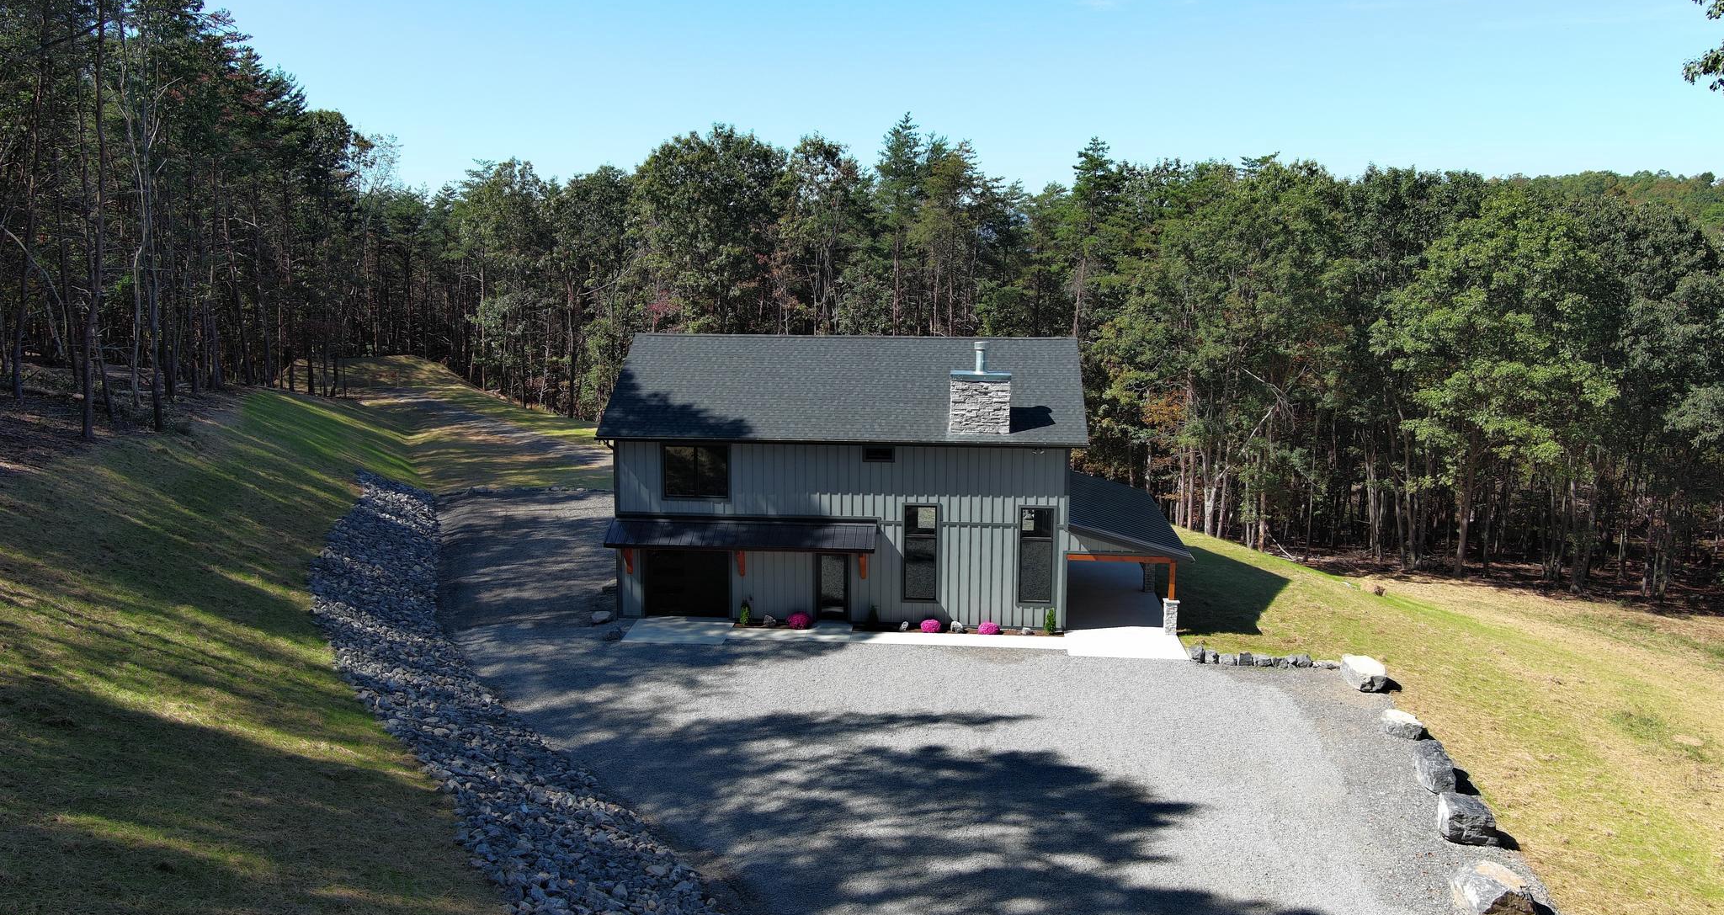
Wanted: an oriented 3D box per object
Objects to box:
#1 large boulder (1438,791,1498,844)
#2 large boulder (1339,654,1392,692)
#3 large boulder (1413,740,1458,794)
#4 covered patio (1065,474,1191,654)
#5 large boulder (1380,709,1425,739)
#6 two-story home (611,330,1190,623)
[{"bbox_3d":[11.540,6.881,26.454,0.873,0.569,1.016,2,9,11],"label":"large boulder"},{"bbox_3d":[12.860,5.505,35.466,0.772,0.508,1.523,1,9,5],"label":"large boulder"},{"bbox_3d":[11.934,6.503,28.942,0.660,0.569,1.422,2,9,12],"label":"large boulder"},{"bbox_3d":[7.742,2.785,42.304,3.420,3.250,12.000,1,9,5],"label":"covered patio"},{"bbox_3d":[12.374,6.121,31.786,0.762,0.406,0.863,2,9,8],"label":"large boulder"},{"bbox_3d":[1.251,0.148,44.186,17.111,8.226,10.683,1,9,4],"label":"two-story home"}]

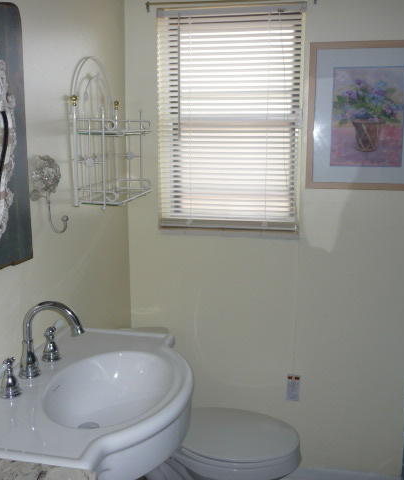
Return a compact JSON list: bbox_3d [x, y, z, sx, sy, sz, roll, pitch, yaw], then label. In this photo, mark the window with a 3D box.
[{"bbox_3d":[0.107,-0.459,2.037,0.565,0.845,0.080,2,10,10],"label":"window"}]

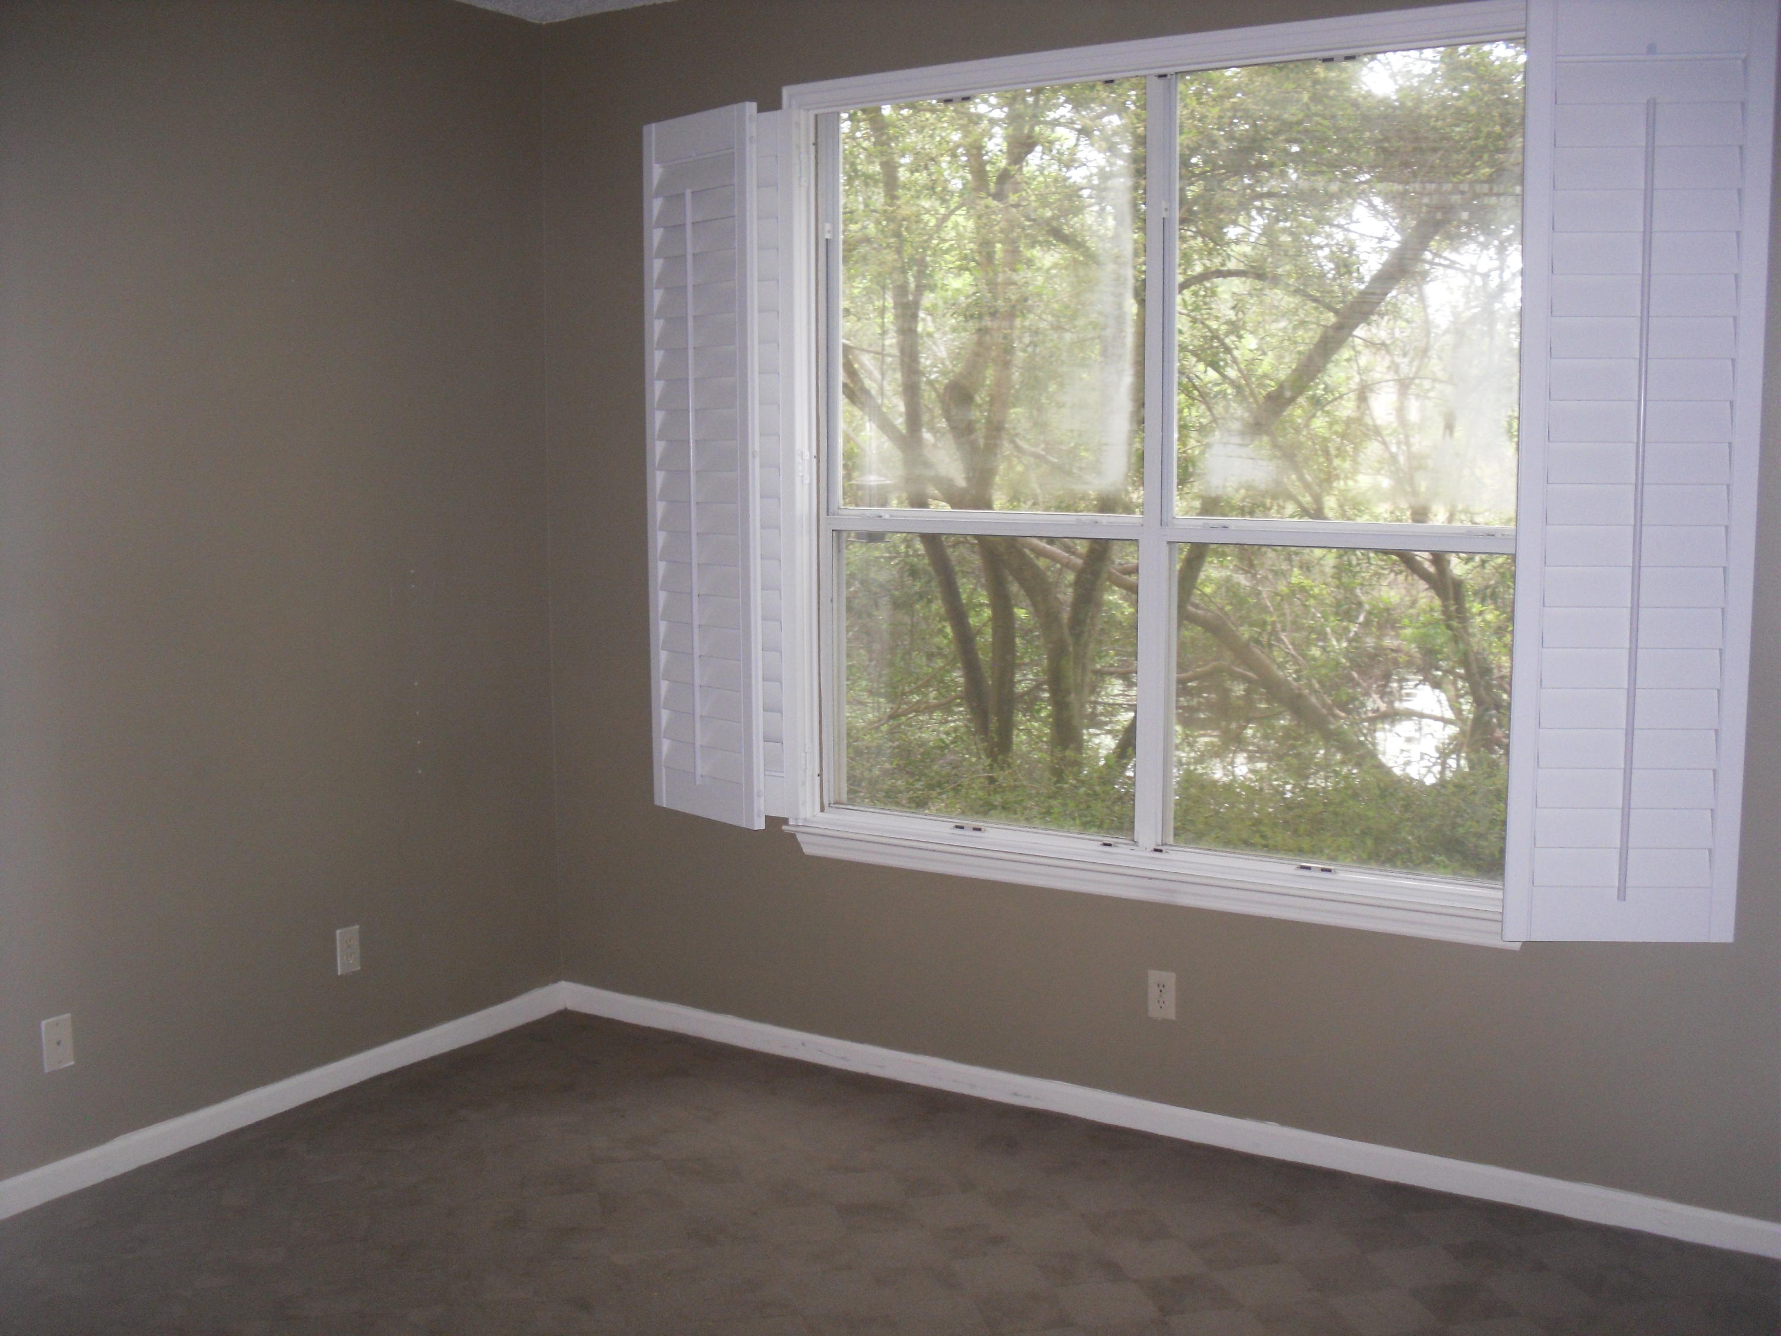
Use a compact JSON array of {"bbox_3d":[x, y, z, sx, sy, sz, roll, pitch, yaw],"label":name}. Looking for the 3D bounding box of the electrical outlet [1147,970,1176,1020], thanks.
[{"bbox_3d":[0.642,0.775,4.266,0.071,0.115,0.008,4,8,32],"label":"electrical outlet"}]

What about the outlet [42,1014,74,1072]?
[{"bbox_3d":[-1.808,0.813,3.909,0.008,0.115,0.071,4,8,32],"label":"outlet"}]

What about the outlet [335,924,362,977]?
[{"bbox_3d":[-1.372,0.713,4.558,0.008,0.115,0.071,4,8,32],"label":"outlet"}]

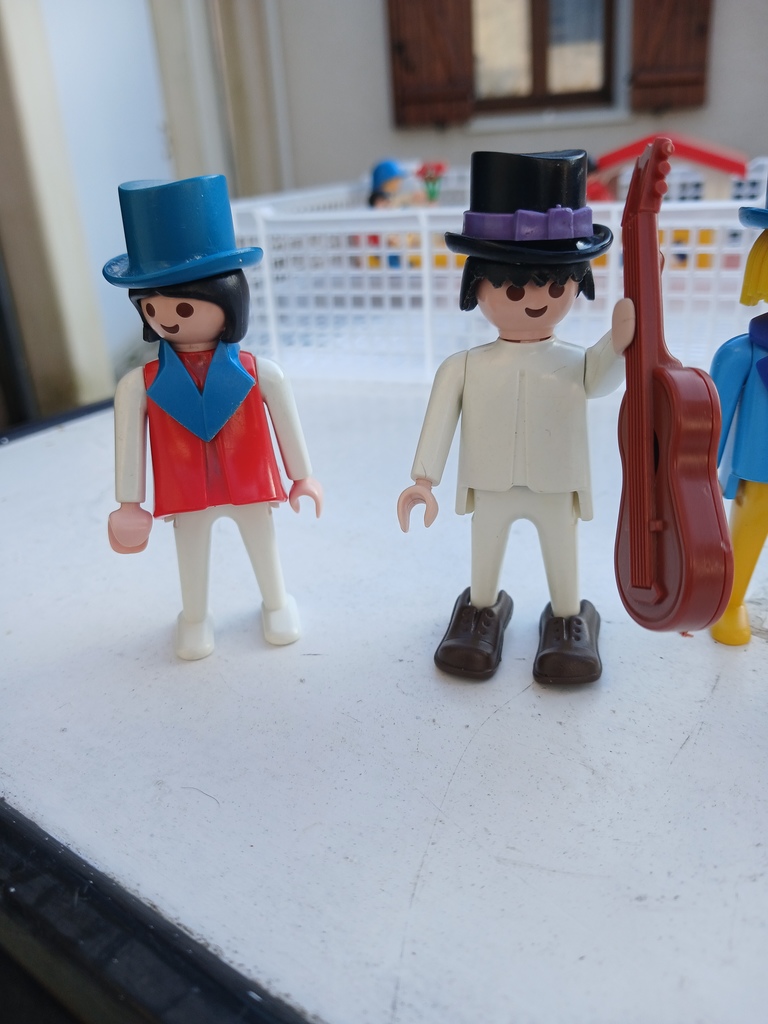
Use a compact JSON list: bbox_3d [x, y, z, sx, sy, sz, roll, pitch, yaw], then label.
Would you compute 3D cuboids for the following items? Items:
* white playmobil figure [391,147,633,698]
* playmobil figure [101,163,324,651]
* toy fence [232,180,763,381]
[{"bbox_3d":[0.023,-0.016,0.142,0.040,0.087,0.031,2,22,14],"label":"white playmobil figure"},{"bbox_3d":[-0.033,-0.016,0.151,0.042,0.086,0.028,-8,22,-10],"label":"playmobil figure"},{"bbox_3d":[0.083,-0.126,0.413,0.253,0.083,0.172,5,23,20],"label":"toy fence"}]

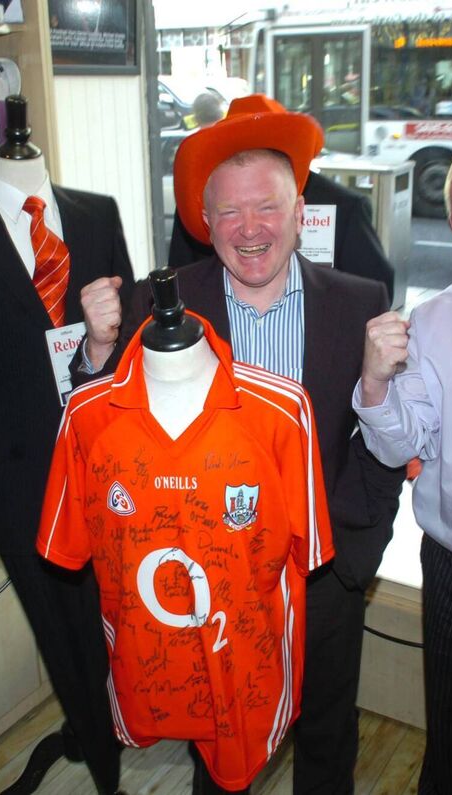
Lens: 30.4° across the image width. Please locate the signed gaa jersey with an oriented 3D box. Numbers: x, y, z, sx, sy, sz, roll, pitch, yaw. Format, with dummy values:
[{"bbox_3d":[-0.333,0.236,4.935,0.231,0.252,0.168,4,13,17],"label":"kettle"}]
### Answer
[{"bbox_3d":[-0.067,0.281,1.447,0.490,0.790,0.270,-1,18,0],"label":"signed gaa jersey"}]

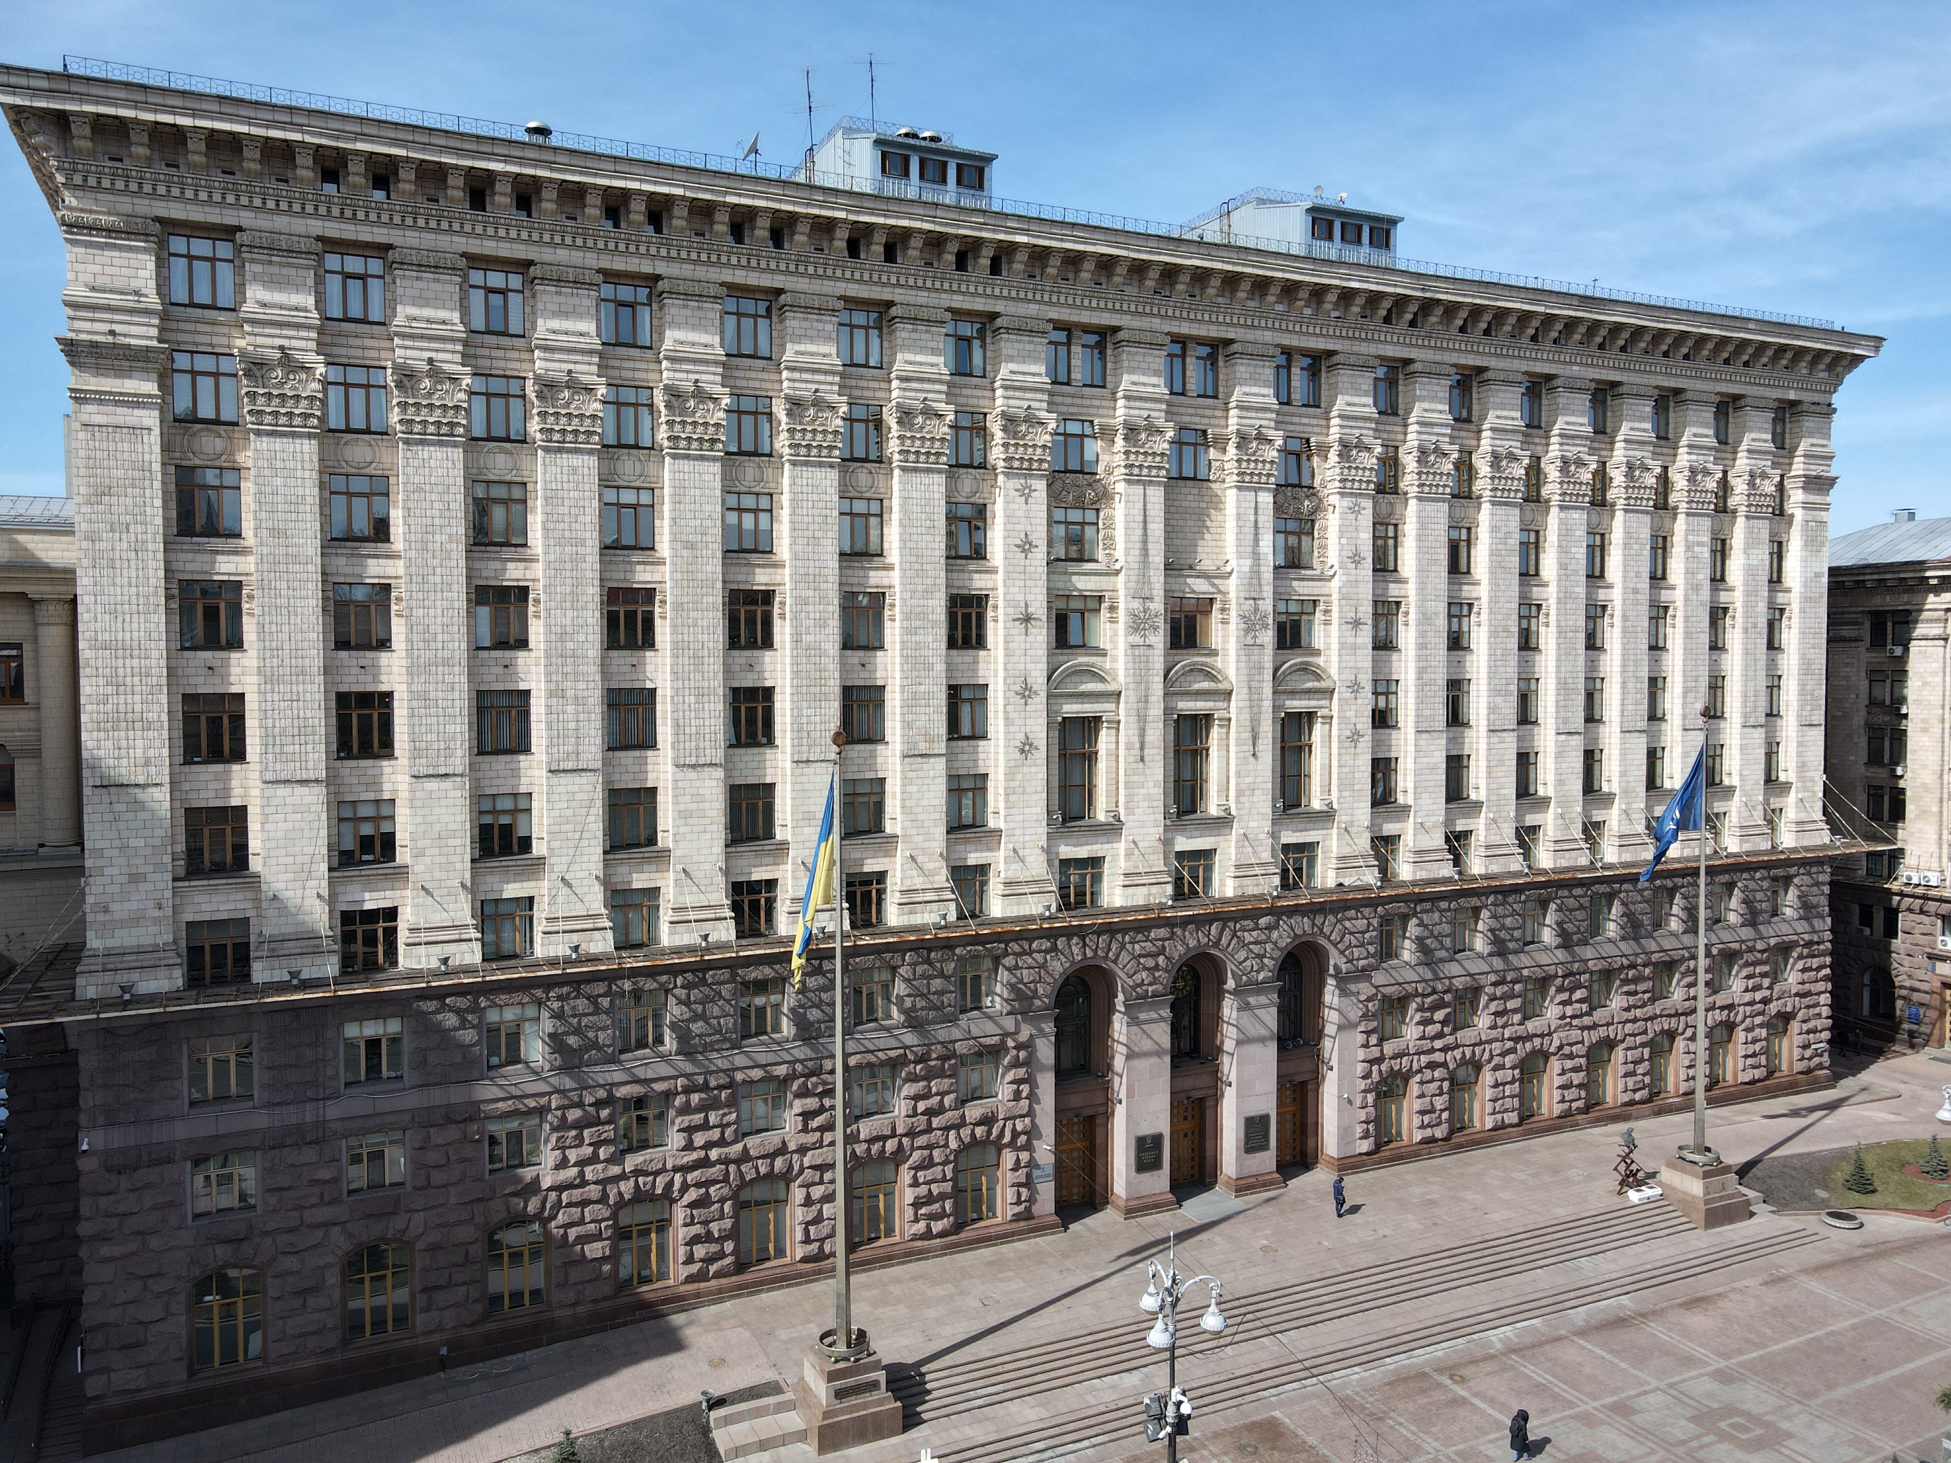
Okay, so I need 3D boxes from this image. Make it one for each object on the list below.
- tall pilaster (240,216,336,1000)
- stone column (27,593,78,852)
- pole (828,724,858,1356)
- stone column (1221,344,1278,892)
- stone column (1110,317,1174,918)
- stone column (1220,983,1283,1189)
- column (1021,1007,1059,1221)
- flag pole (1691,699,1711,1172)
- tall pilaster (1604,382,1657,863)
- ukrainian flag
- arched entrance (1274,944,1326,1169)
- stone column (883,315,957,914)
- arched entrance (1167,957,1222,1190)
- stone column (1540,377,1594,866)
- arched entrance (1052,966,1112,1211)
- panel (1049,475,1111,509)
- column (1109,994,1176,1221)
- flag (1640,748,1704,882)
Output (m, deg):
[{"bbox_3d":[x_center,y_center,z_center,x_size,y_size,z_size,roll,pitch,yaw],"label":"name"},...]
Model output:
[{"bbox_3d":[-23.849,-4.187,47.046,2.450,25.400,0.950,-2,3,-24],"label":"tall pilaster"},{"bbox_3d":[-38.048,-0.347,56.000,1.600,10.400,1.450,-2,3,-24],"label":"stone column"},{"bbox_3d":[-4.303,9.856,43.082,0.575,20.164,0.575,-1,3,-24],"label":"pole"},{"bbox_3d":[12.884,-5.170,63.149,2.450,25.400,0.950,-2,3,-24],"label":"stone column"},{"bbox_3d":[7.510,-5.026,60.793,2.450,25.400,0.950,-2,3,-24],"label":"stone column"},{"bbox_3d":[12.350,15.748,60.348,2.875,9.320,1.438,-1,3,-24],"label":"stone column"},{"bbox_3d":[2.823,16.788,59.486,1.350,8.950,1.000,-2,3,-24],"label":"column"},{"bbox_3d":[33.472,9.223,62.212,0.500,21.180,0.500,-2,3,-24],"label":"flag pole"},{"bbox_3d":[35.481,-5.774,73.055,2.450,25.400,0.950,-2,3,-24],"label":"tall pilaster"},{"bbox_3d":[-5.055,4.658,42.680,1.487,6.859,0.496,-1,3,-13],"label":"ukrainian flag"},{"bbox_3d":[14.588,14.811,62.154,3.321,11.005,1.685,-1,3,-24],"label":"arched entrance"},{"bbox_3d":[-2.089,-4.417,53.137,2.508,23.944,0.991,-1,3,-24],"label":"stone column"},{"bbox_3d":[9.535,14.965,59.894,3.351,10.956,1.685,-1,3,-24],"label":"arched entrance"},{"bbox_3d":[31.224,-5.660,71.189,2.450,25.400,0.950,-2,3,-24],"label":"stone column"},{"bbox_3d":[4.910,16.226,60.545,3.100,10.900,1.200,-2,3,-24],"label":"arched entrance"},{"bbox_3d":[4.312,-9.974,56.203,2.776,1.388,0.297,-1,3,-24],"label":"panel"},{"bbox_3d":[7.275,15.878,58.077,2.855,9.320,1.438,-1,3,-24],"label":"column"},{"bbox_3d":[30.431,3.484,59.061,2.776,5.947,0.595,0,3,3],"label":"flag"}]

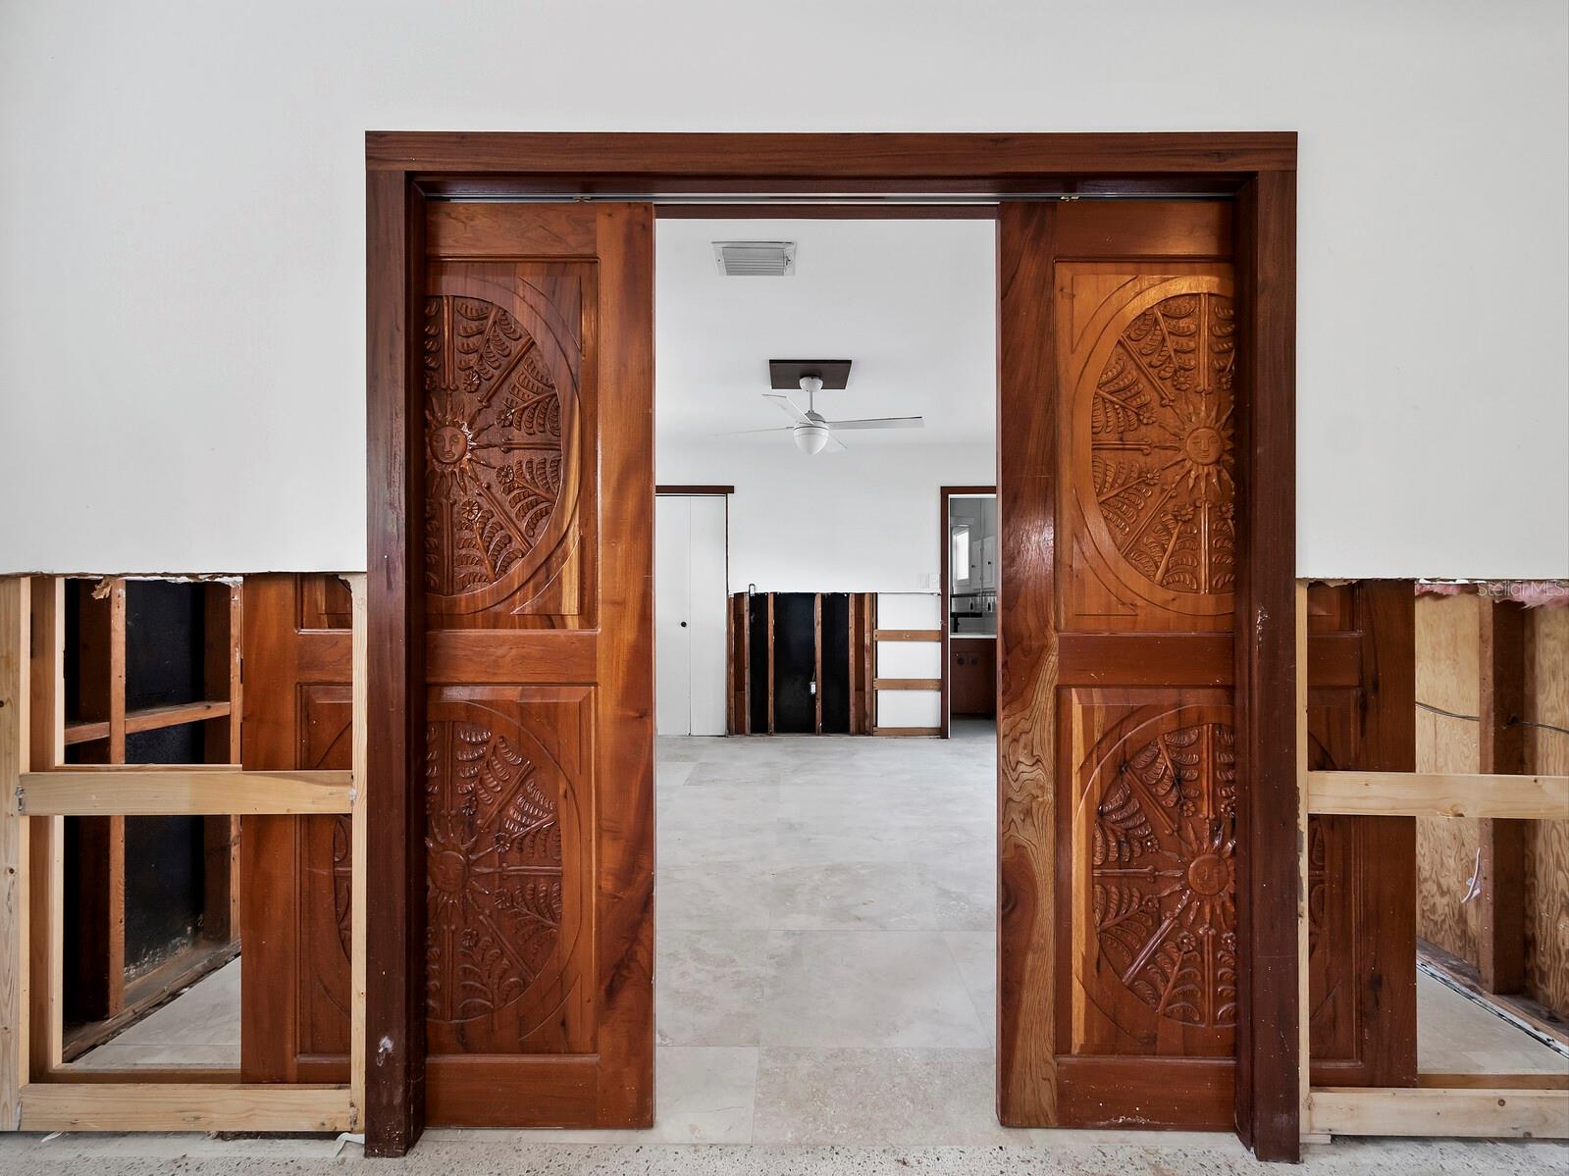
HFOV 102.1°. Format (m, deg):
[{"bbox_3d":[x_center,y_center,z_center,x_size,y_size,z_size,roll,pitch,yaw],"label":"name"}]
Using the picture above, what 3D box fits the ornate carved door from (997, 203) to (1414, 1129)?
[{"bbox_3d":[0.936,0.170,1.420,0.914,2.044,0.045,0,0,0],"label":"ornate carved door"}]

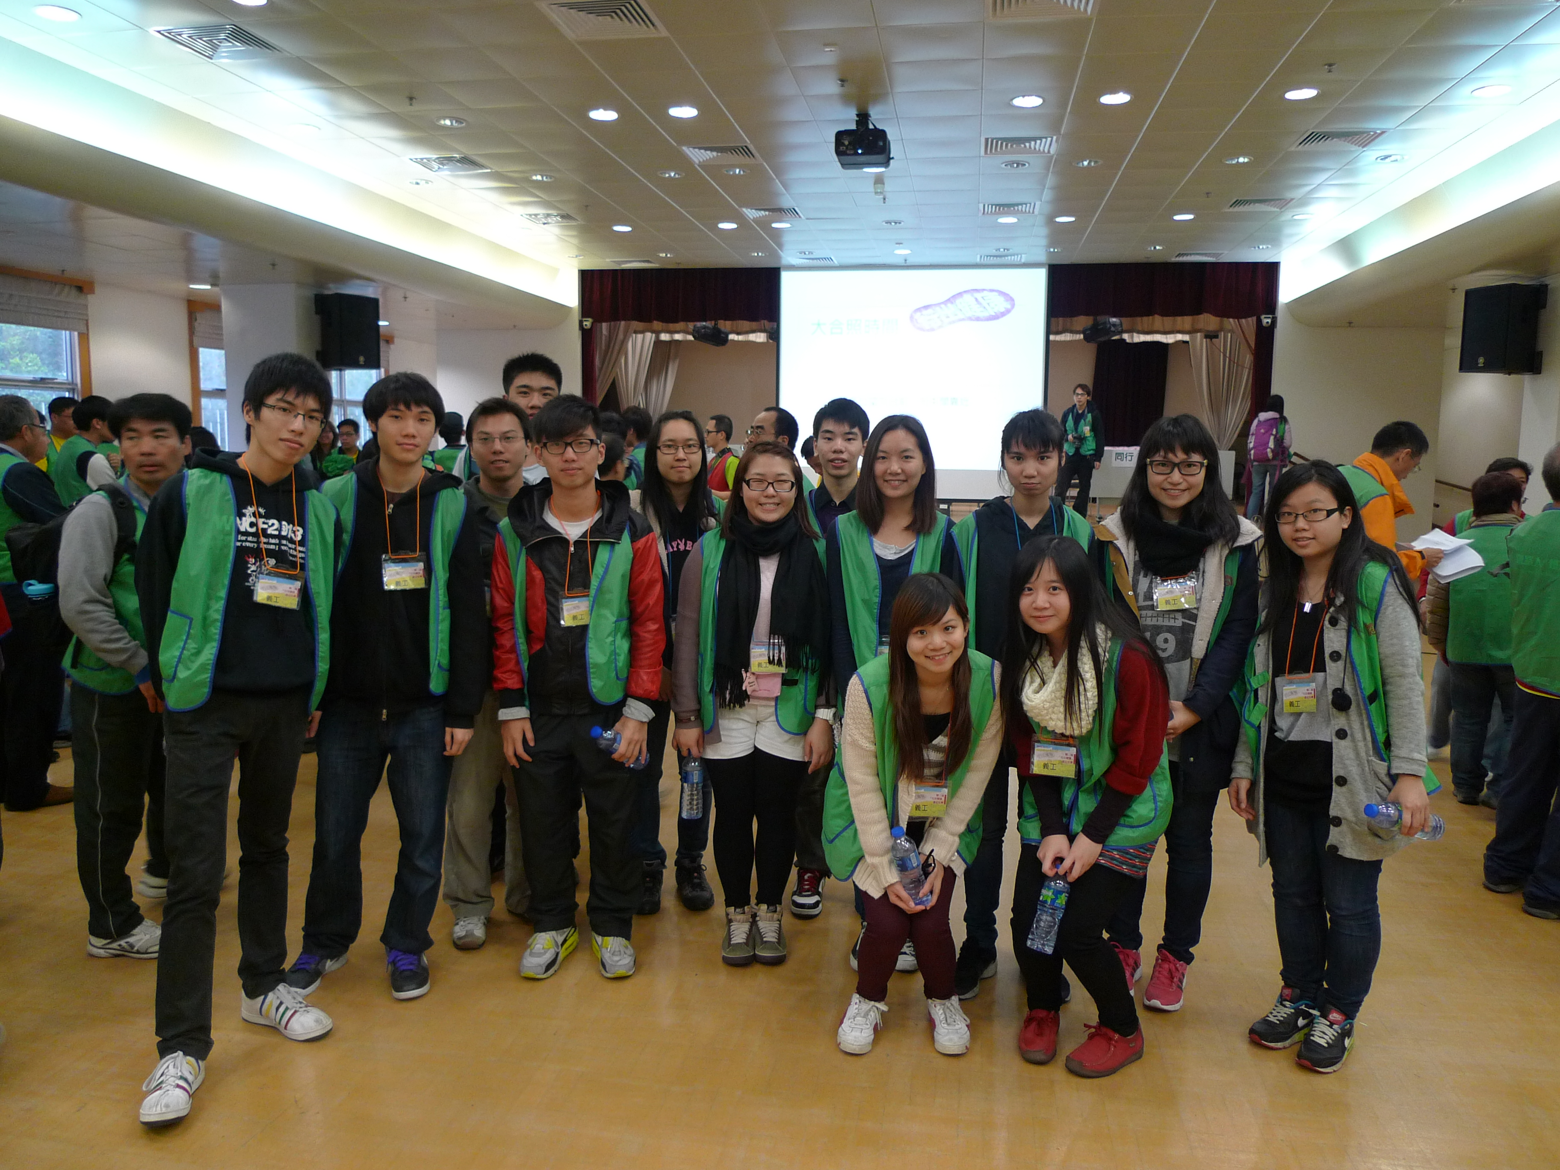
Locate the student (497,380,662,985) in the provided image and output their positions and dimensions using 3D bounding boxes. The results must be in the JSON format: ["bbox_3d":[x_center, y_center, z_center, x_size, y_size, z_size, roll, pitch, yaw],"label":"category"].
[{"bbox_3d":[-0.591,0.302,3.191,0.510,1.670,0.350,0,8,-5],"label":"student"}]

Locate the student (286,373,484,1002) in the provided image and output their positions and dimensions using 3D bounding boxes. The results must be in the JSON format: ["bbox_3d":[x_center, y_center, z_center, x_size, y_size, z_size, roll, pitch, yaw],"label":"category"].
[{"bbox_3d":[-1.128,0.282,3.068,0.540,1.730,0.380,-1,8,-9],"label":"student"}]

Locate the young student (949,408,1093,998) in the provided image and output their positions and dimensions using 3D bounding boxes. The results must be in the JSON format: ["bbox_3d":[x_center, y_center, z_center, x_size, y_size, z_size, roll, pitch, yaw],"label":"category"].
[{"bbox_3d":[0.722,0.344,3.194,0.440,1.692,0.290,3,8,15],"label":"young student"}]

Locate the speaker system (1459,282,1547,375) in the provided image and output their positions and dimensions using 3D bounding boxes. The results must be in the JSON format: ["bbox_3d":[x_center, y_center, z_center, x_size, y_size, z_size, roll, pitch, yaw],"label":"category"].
[{"bbox_3d":[6.390,-2.263,9.584,0.385,0.745,0.466,-2,8,-14],"label":"speaker system"}]

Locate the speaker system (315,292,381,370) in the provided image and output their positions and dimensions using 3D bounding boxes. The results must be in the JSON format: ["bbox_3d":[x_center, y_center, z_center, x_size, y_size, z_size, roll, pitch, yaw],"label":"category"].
[{"bbox_3d":[-4.553,-2.667,11.458,0.385,0.745,0.466,7,10,34],"label":"speaker system"}]

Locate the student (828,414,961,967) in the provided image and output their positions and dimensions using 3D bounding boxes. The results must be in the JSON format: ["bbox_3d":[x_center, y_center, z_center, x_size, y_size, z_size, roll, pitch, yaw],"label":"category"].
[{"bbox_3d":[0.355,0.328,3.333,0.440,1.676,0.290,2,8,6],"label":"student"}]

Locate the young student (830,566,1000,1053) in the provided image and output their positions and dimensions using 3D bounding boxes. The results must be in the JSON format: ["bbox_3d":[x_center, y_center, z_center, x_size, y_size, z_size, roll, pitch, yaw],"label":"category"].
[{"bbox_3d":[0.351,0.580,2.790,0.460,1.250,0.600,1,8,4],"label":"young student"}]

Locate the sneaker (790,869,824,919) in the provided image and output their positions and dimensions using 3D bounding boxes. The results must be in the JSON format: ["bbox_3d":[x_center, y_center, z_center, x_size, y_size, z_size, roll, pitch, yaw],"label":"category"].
[{"bbox_3d":[0.098,1.017,3.713,0.107,0.130,0.290,1,8,4],"label":"sneaker"}]

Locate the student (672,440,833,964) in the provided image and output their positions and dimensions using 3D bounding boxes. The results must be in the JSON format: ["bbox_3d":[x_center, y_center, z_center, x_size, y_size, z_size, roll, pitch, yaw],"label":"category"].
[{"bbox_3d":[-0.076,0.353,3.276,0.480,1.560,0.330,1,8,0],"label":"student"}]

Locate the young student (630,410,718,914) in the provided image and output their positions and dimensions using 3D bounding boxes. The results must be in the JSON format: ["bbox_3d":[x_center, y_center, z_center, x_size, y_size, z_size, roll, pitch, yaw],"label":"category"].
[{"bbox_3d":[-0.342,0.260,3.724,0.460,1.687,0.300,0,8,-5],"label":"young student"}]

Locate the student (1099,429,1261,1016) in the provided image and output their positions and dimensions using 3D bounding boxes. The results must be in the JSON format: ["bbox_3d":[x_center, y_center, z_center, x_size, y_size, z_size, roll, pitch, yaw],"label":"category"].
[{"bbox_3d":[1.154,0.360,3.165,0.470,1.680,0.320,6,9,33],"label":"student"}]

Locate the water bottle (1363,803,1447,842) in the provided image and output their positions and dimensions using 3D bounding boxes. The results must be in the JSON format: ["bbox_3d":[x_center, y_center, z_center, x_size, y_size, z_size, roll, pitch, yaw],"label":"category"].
[{"bbox_3d":[1.497,0.568,2.600,0.215,0.064,0.064,16,-4,-16],"label":"water bottle"}]

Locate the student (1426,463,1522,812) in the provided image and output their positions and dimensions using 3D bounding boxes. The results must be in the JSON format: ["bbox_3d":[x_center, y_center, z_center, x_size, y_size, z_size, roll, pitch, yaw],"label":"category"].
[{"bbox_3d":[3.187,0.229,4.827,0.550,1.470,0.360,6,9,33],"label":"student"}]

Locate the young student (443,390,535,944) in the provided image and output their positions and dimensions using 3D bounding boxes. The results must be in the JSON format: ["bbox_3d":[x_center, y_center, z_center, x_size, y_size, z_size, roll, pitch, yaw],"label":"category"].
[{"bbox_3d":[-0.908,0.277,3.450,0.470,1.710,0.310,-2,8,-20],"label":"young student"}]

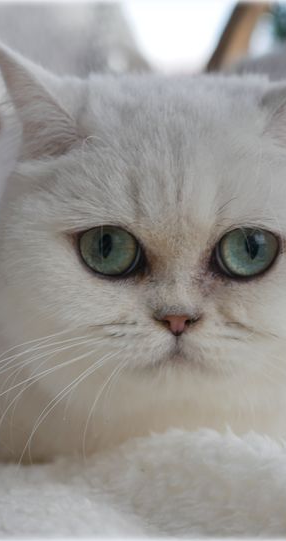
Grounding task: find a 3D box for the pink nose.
[{"bbox_3d":[0.011,0.017,0.592,0.013,0.007,0.009,1,2,1],"label":"pink nose"}]

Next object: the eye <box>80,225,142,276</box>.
[{"bbox_3d":[-0.011,-0.006,0.607,0.020,0.016,0.013,1,2,5],"label":"eye"}]

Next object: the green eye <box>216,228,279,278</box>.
[{"bbox_3d":[0.034,-0.005,0.607,0.021,0.016,0.013,1,2,-3],"label":"green eye"}]

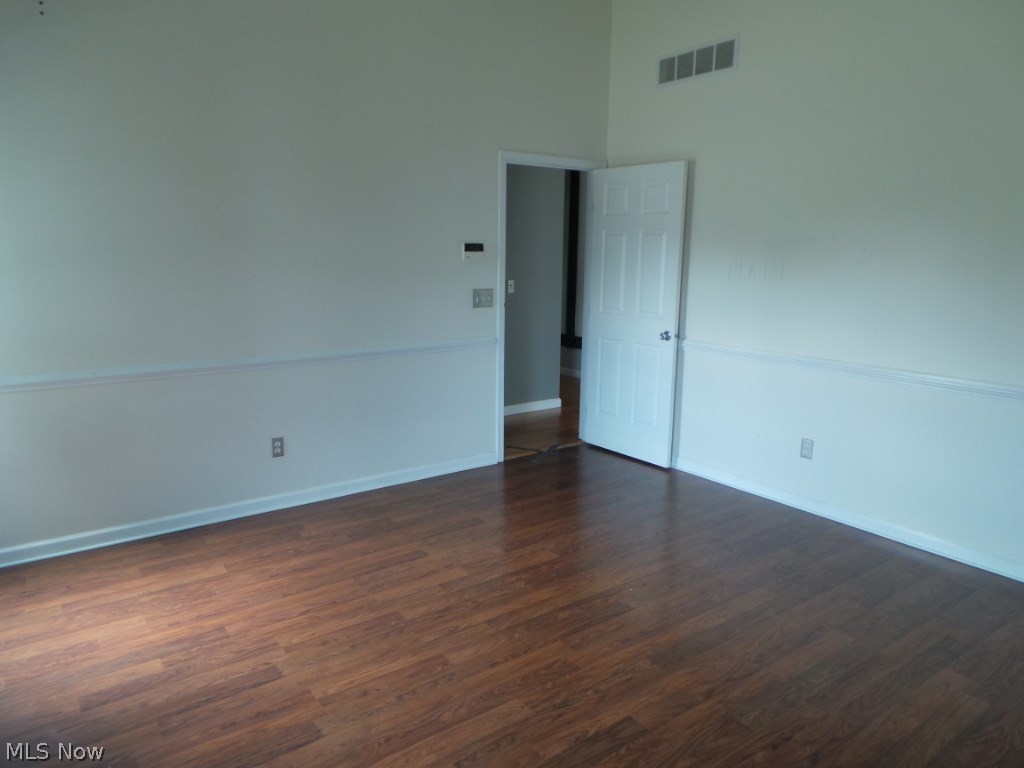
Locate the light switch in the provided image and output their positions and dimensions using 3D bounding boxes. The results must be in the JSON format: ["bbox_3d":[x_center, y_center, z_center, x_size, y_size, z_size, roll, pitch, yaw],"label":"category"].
[{"bbox_3d":[-0.190,-0.571,4.552,0.161,0.118,0.018,-8,14,-35],"label":"light switch"}]

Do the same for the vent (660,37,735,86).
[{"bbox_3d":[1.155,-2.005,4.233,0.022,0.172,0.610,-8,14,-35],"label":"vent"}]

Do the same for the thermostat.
[{"bbox_3d":[-0.250,-0.855,4.443,0.146,0.118,0.029,-8,14,-35],"label":"thermostat"}]

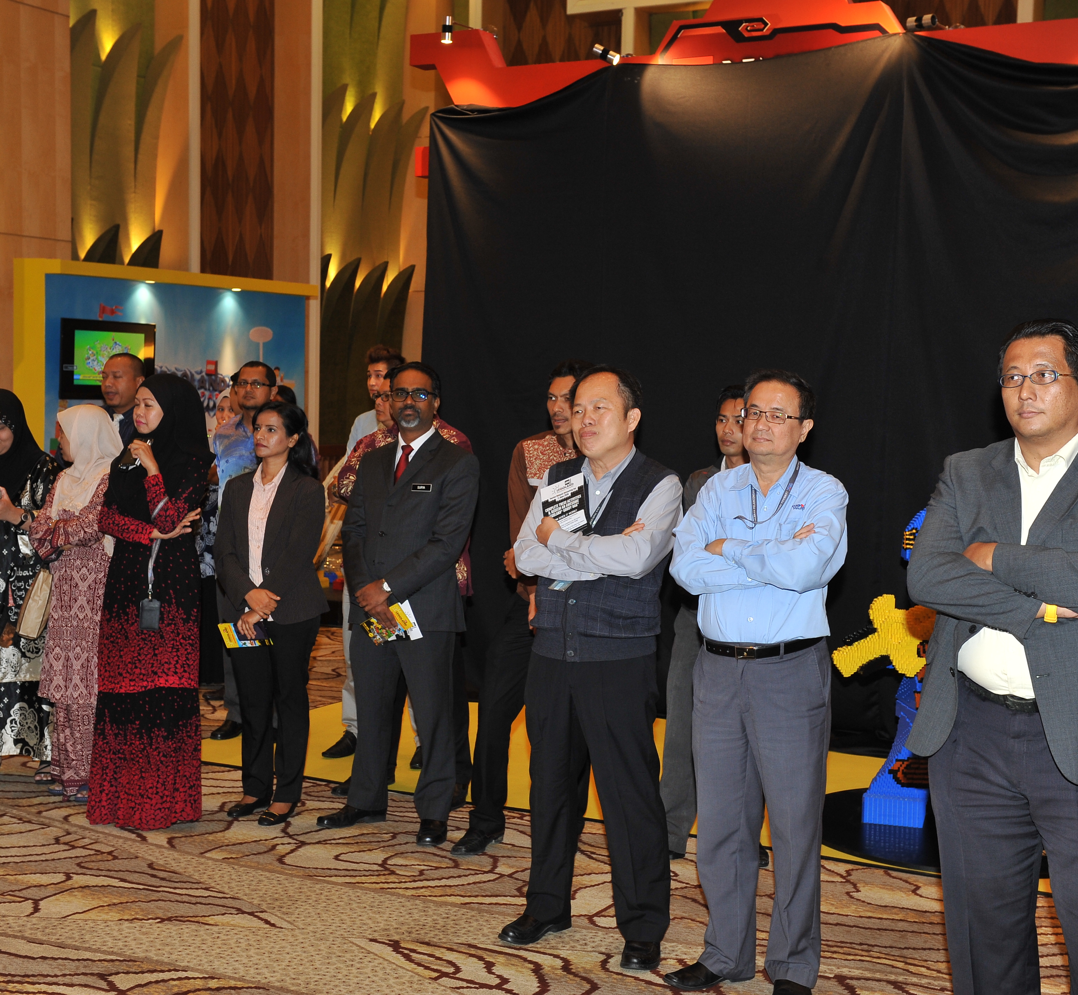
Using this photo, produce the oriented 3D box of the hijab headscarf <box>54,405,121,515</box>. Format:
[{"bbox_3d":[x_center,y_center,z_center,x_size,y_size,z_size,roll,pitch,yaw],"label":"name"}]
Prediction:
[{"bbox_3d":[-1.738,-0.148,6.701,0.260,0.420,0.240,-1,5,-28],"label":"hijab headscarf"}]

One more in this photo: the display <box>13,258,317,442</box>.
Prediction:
[{"bbox_3d":[-2.416,-0.356,11.897,0.320,2.320,2.800,3,4,26],"label":"display"}]

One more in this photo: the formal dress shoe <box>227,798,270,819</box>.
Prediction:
[{"bbox_3d":[-1.103,1.164,6.690,0.085,0.070,0.240,4,5,38],"label":"formal dress shoe"}]

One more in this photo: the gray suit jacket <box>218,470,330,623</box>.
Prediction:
[{"bbox_3d":[-1.007,0.184,6.543,0.410,0.585,0.270,3,5,24],"label":"gray suit jacket"}]

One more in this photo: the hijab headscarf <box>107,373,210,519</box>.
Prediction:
[{"bbox_3d":[-1.392,-0.190,6.380,0.330,0.530,0.360,-3,5,-45],"label":"hijab headscarf"}]

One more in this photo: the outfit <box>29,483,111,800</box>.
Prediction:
[{"bbox_3d":[-1.837,0.555,6.930,0.340,1.260,0.440,-1,4,-30],"label":"outfit"}]

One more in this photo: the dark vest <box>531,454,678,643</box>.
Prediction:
[{"bbox_3d":[0.178,0.164,5.050,0.430,0.570,0.300,3,4,31],"label":"dark vest"}]

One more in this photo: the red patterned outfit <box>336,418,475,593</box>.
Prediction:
[{"bbox_3d":[-0.524,0.039,6.856,0.520,0.680,0.300,3,5,25],"label":"red patterned outfit"}]

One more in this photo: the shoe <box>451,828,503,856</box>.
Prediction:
[{"bbox_3d":[-0.201,1.192,6.218,0.104,0.105,0.280,5,5,43],"label":"shoe"}]

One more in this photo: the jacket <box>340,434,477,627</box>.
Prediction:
[{"bbox_3d":[-0.474,0.134,6.367,0.490,0.710,0.300,3,5,22],"label":"jacket"}]

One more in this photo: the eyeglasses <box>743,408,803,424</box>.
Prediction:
[{"bbox_3d":[0.640,-0.221,4.741,0.138,0.038,0.135,7,5,34],"label":"eyeglasses"}]

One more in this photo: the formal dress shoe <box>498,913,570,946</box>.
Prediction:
[{"bbox_3d":[-0.004,1.258,5.261,0.280,0.105,0.105,-2,5,-42],"label":"formal dress shoe"}]

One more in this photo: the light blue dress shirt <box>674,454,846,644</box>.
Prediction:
[{"bbox_3d":[0.591,0.143,4.680,0.480,0.510,0.330,3,4,28],"label":"light blue dress shirt"}]

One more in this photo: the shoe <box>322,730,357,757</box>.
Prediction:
[{"bbox_3d":[-0.817,1.070,7.655,0.290,0.105,0.100,-2,5,-36],"label":"shoe"}]

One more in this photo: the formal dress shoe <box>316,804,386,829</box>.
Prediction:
[{"bbox_3d":[-0.688,1.146,6.428,0.285,0.100,0.105,-1,4,-20],"label":"formal dress shoe"}]

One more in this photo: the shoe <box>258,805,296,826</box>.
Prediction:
[{"bbox_3d":[-0.955,1.169,6.566,0.085,0.075,0.240,4,5,35],"label":"shoe"}]

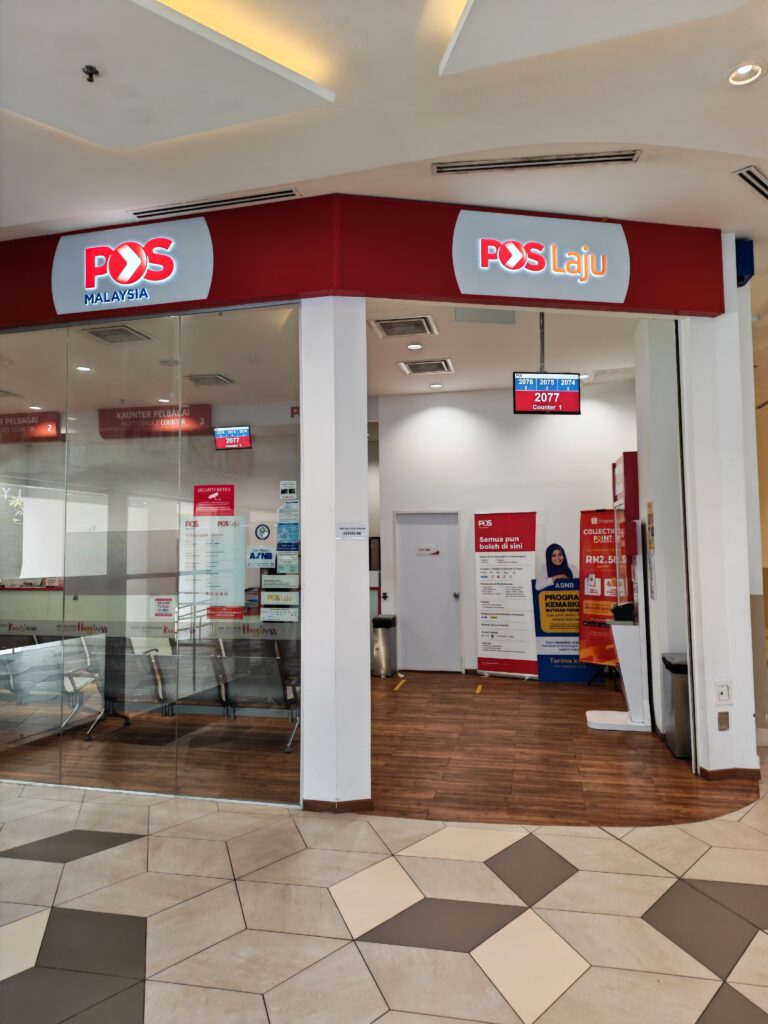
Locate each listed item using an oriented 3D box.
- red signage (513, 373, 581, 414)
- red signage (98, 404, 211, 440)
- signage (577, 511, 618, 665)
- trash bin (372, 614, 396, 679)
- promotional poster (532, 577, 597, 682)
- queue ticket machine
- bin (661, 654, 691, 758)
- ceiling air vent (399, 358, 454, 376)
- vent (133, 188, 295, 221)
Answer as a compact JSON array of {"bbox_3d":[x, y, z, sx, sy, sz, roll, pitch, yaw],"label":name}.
[{"bbox_3d":[1.336,-0.966,5.800,0.560,0.337,0.060,0,-4,-7],"label":"red signage"},{"bbox_3d":[-3.299,-1.297,10.185,1.730,0.430,0.100,-1,-4,10],"label":"red signage"},{"bbox_3d":[2.603,0.943,8.376,0.580,1.920,0.100,-3,-4,33],"label":"signage"},{"bbox_3d":[0.016,1.757,9.350,0.270,0.770,0.320,-2,-4,14],"label":"trash bin"},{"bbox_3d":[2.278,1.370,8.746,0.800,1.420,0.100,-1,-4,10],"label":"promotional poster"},{"bbox_3d":[2.123,0.708,6.570,0.540,2.480,0.450,-2,-4,14],"label":"queue ticket machine"},{"bbox_3d":[2.377,1.507,5.591,0.270,0.760,0.340,-2,-4,14],"label":"bin"},{"bbox_3d":[0.516,-1.697,8.339,0.590,0.060,0.590,-2,-4,14],"label":"ceiling air vent"},{"bbox_3d":[-1.107,-2.012,4.605,1.200,0.050,0.120,-2,-4,14],"label":"vent"}]

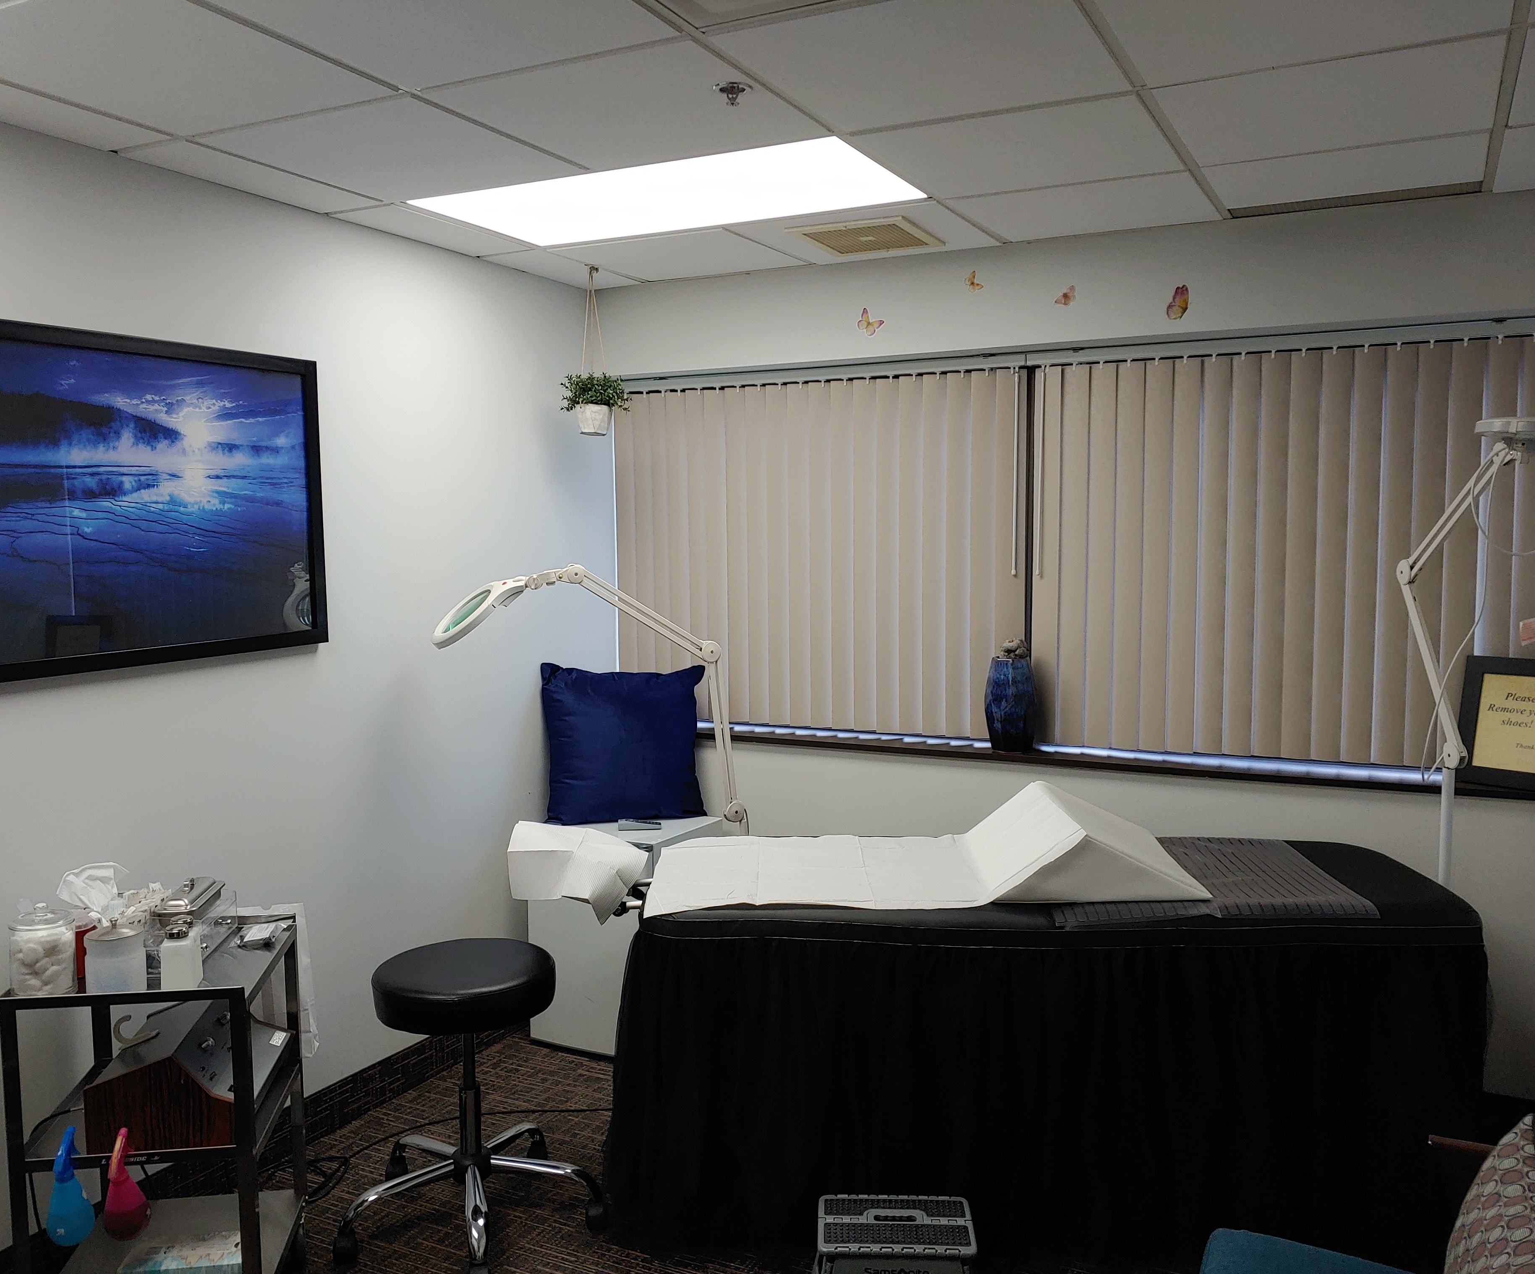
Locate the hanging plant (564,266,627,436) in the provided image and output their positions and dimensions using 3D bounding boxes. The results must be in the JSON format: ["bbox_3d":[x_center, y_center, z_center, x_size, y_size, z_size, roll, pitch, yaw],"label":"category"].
[{"bbox_3d":[-0.549,-0.906,3.902,0.198,0.525,0.198,0,6,0],"label":"hanging plant"}]

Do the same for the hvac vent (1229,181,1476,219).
[{"bbox_3d":[1.495,-1.120,3.136,0.585,0.030,0.115,2,6,27],"label":"hvac vent"}]

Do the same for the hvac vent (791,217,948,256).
[{"bbox_3d":[0.288,-1.121,3.464,0.332,0.022,0.376,2,6,27],"label":"hvac vent"}]

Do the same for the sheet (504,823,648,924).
[{"bbox_3d":[-0.499,0.605,3.207,0.340,0.160,0.280,0,6,5],"label":"sheet"}]

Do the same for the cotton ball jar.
[{"bbox_3d":[-1.336,0.568,2.262,0.102,0.153,0.102,-1,6,-2],"label":"cotton ball jar"}]

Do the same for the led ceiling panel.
[{"bbox_3d":[-0.257,-1.109,3.064,1.190,0.040,0.580,2,6,27],"label":"led ceiling panel"}]

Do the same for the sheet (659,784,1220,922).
[{"bbox_3d":[0.380,0.502,3.005,1.302,0.163,0.653,0,6,3],"label":"sheet"}]

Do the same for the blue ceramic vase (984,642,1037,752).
[{"bbox_3d":[0.748,0.184,3.782,0.148,0.332,0.148,2,6,27],"label":"blue ceramic vase"}]

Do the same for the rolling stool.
[{"bbox_3d":[-0.702,1.070,2.870,0.585,0.614,0.580,-1,6,0],"label":"rolling stool"}]

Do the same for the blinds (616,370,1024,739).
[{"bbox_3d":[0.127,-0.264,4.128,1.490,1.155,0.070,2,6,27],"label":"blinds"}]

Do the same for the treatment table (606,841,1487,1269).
[{"bbox_3d":[0.635,0.973,3.048,1.935,0.802,0.678,0,6,3],"label":"treatment table"}]

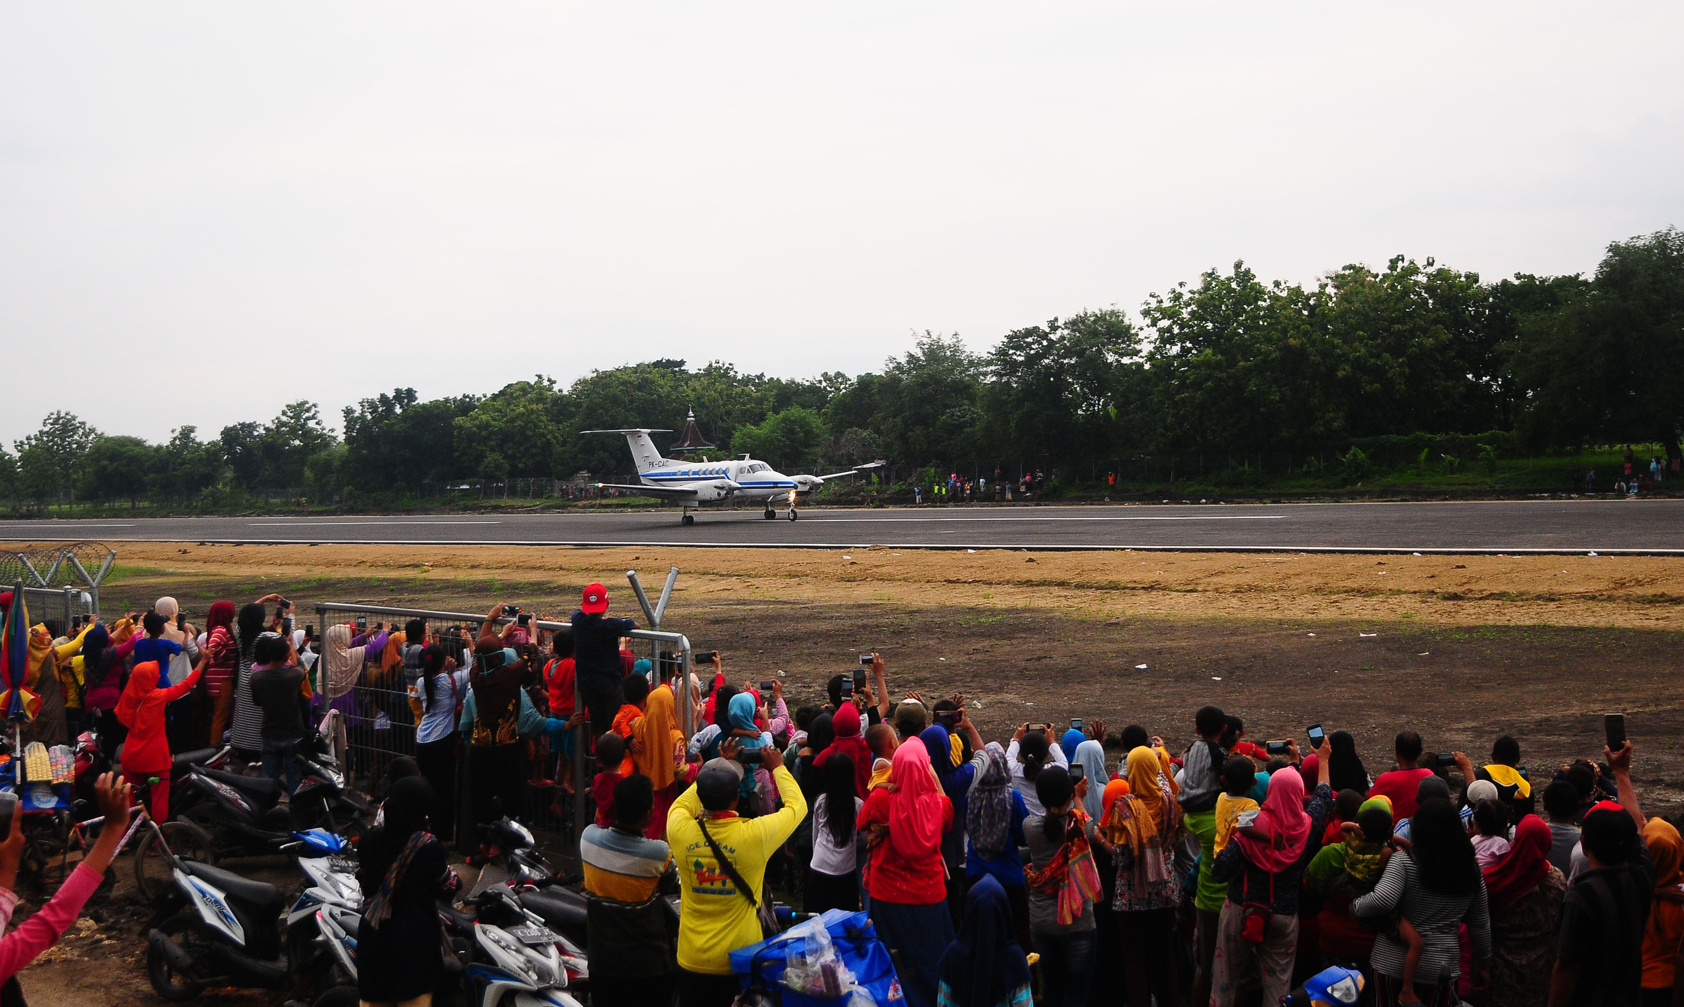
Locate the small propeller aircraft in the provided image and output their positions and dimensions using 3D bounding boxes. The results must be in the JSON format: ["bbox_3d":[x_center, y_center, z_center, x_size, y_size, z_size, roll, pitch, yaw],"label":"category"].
[{"bbox_3d":[-6.650,-1.410,76.000,13.300,4.550,16.600,0,3,44],"label":"small propeller aircraft"}]

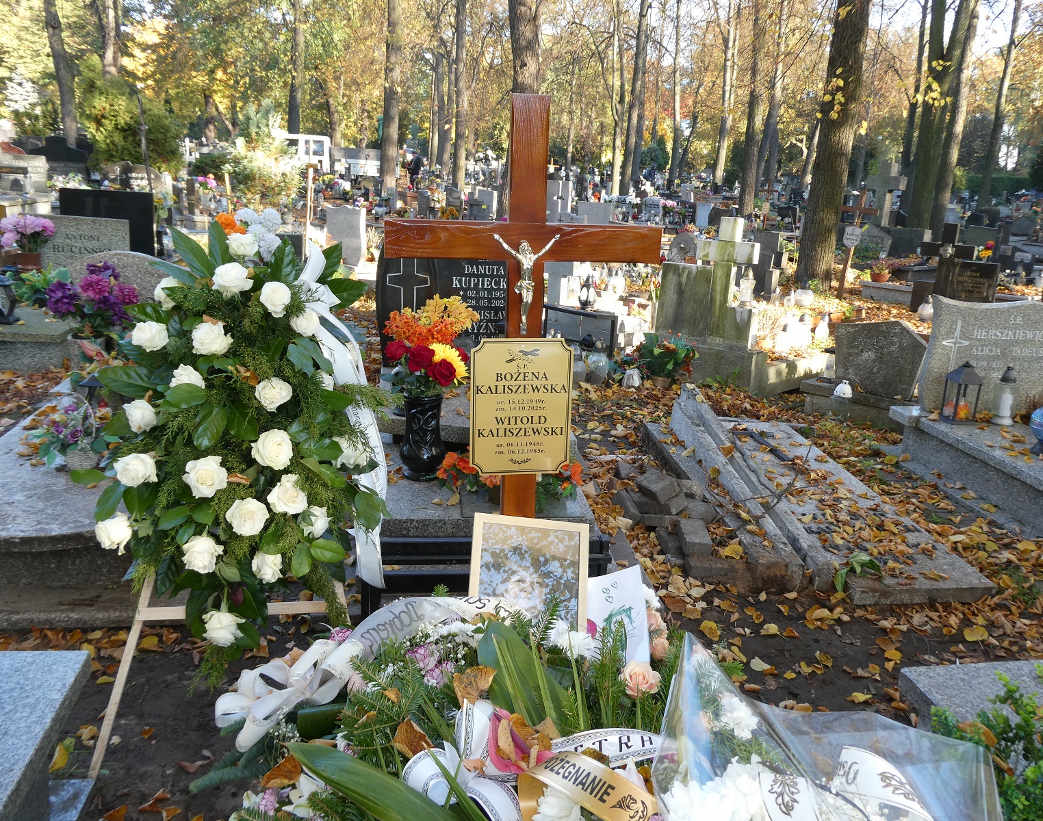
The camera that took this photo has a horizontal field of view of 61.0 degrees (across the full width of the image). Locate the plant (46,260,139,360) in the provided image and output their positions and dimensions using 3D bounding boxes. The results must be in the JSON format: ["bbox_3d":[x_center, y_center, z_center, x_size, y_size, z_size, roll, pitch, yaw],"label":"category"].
[{"bbox_3d":[-2.051,-0.471,4.250,0.390,0.460,0.350,-3,17,-17],"label":"plant"}]

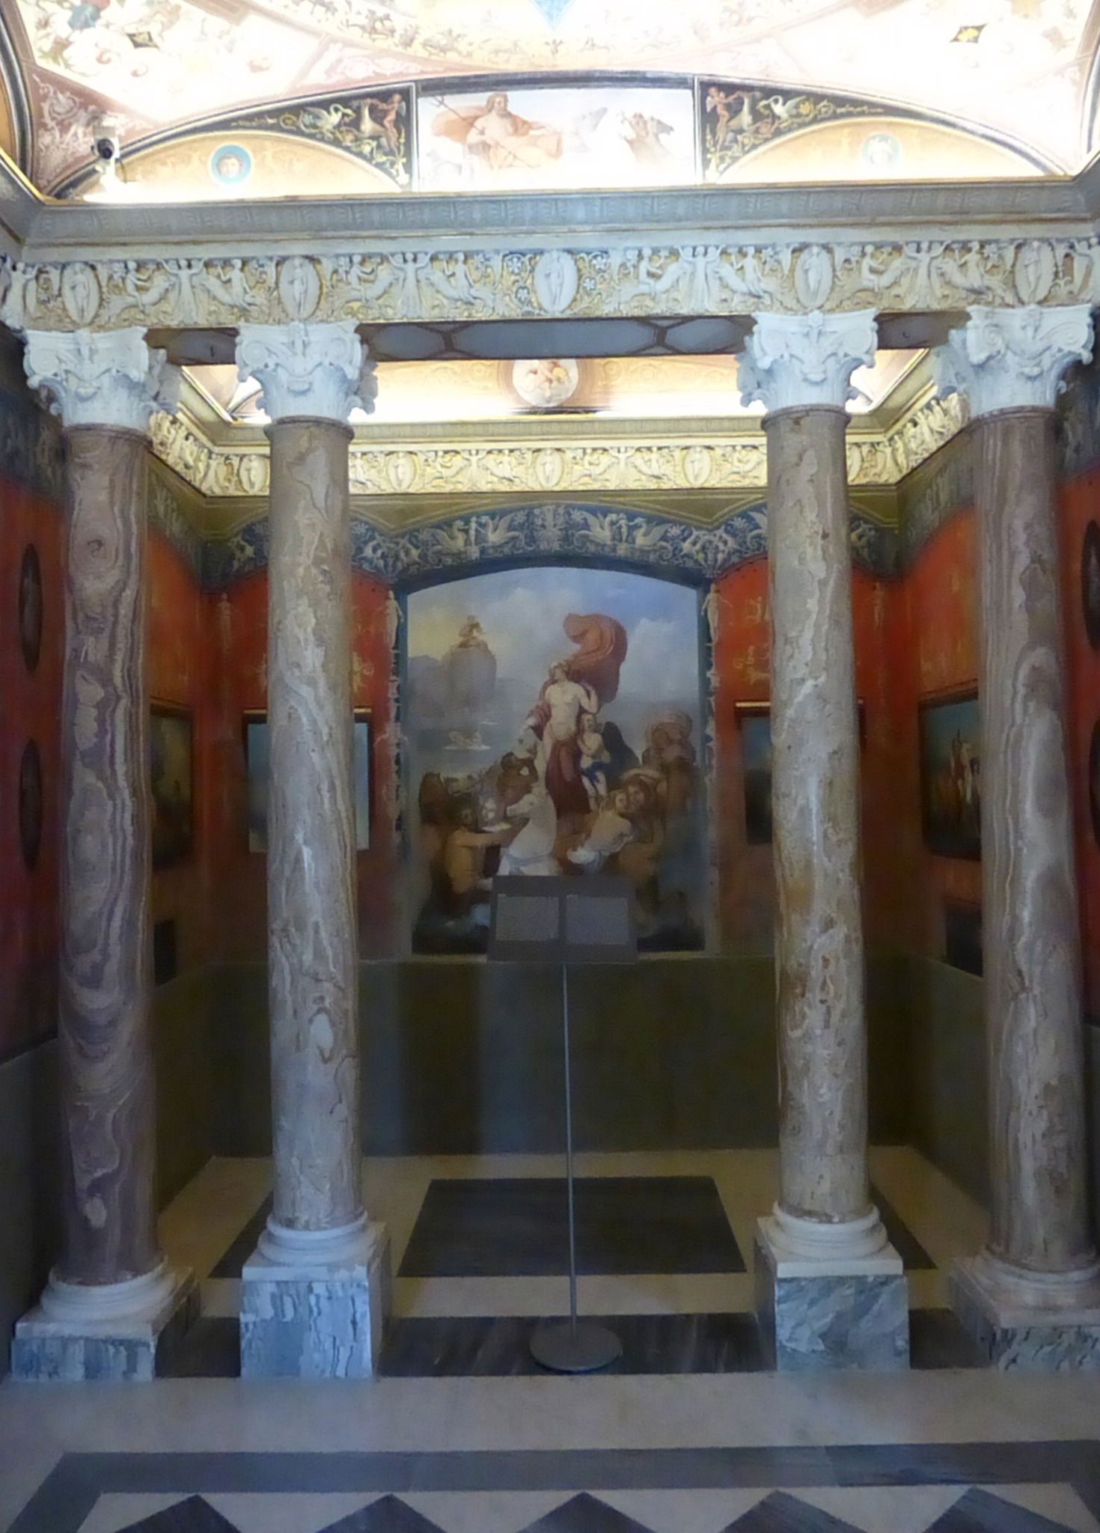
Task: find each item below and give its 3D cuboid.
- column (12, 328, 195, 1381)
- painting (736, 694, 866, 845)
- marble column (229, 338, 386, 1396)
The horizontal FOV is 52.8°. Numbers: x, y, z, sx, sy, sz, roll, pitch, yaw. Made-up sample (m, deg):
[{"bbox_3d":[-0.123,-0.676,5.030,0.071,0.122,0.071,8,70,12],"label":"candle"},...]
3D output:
[{"bbox_3d":[-1.311,0.232,3.300,0.402,2.944,0.395,-1,-1,0],"label":"column"},{"bbox_3d":[1.115,0.026,4.932,0.581,0.657,0.060,-1,1,0],"label":"painting"},{"bbox_3d":[-0.692,0.217,3.271,0.371,2.953,0.346,-1,-1,0],"label":"marble column"}]

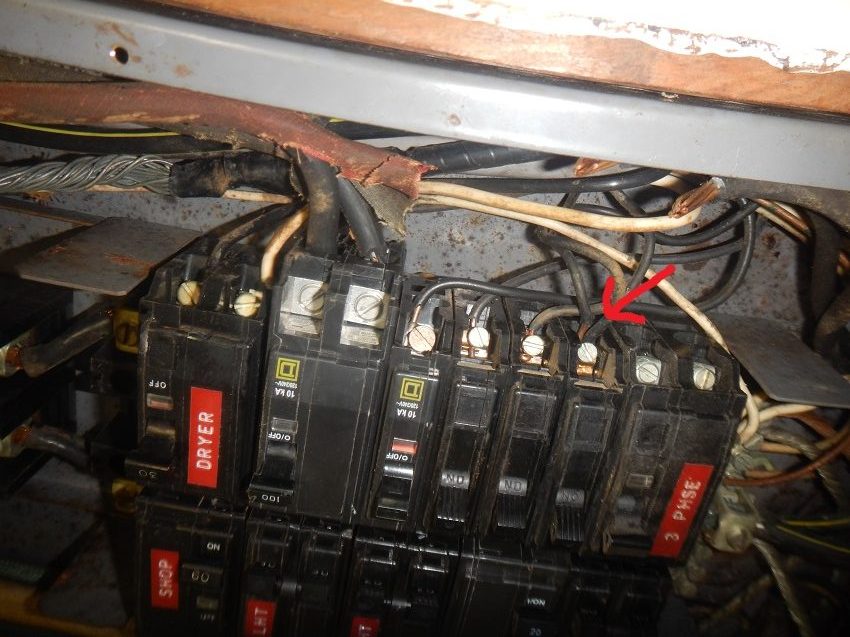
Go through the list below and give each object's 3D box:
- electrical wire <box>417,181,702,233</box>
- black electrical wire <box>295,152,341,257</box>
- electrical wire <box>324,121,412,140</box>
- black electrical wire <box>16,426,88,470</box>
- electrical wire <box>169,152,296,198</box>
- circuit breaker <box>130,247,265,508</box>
[{"bbox_3d":[0.041,-0.038,0.227,0.011,0.094,0.014,-43,-46,-63],"label":"electrical wire"},{"bbox_3d":[-0.035,-0.037,0.232,0.013,0.016,0.035,-86,6,-65],"label":"black electrical wire"},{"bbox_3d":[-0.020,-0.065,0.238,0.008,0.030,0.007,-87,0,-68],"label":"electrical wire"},{"bbox_3d":[-0.161,0.055,0.297,0.012,0.033,0.014,-96,30,-67],"label":"black electrical wire"},{"bbox_3d":[-0.069,-0.051,0.244,0.014,0.045,0.015,-80,-10,-68],"label":"electrical wire"},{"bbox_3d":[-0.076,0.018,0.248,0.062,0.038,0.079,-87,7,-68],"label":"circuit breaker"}]

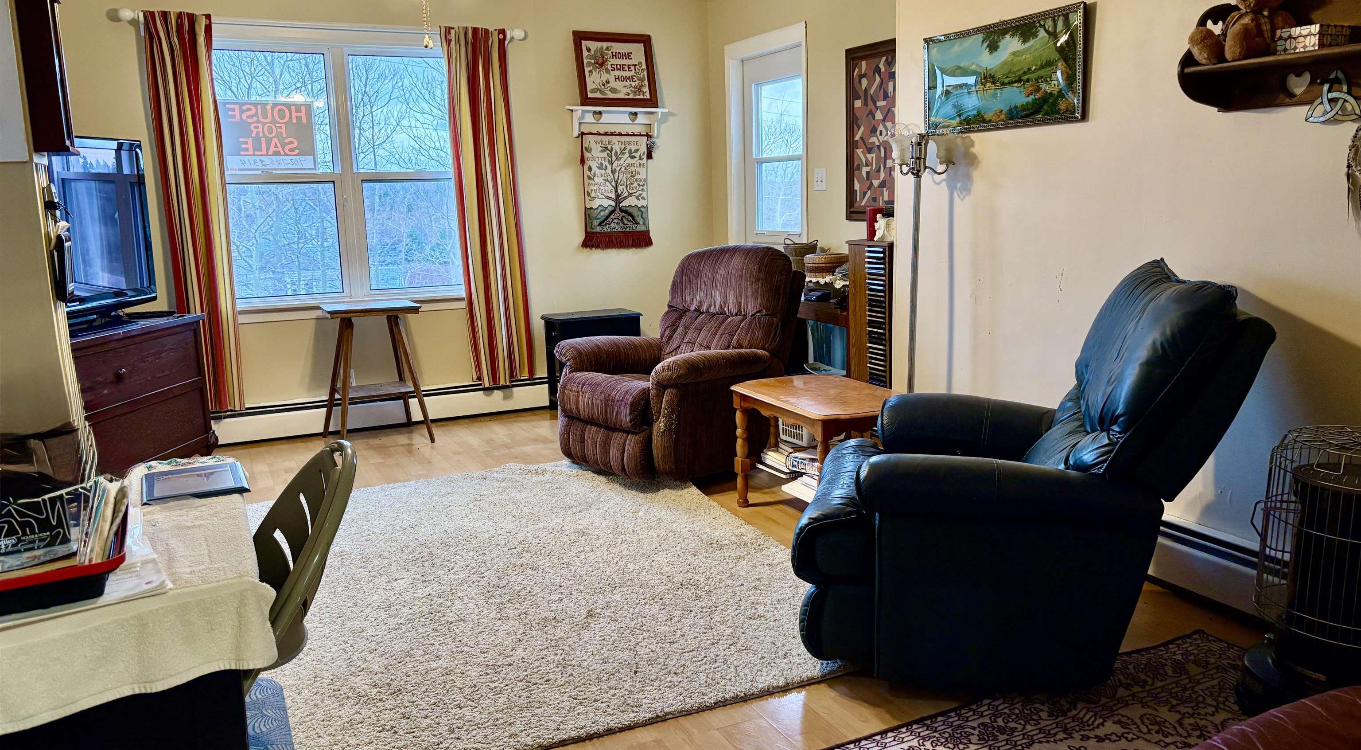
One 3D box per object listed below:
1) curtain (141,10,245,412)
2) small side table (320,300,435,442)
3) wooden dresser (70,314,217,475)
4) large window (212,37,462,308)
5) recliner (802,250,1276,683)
[{"bbox_3d":[-2.453,-0.796,5.218,0.310,2.030,0.110,-6,11,-25],"label":"curtain"},{"bbox_3d":[-1.625,-0.007,5.432,0.485,0.722,0.490,-6,11,-25],"label":"small side table"},{"bbox_3d":[-2.680,0.156,4.711,0.440,0.715,1.000,1,10,13],"label":"wooden dresser"},{"bbox_3d":[-1.815,-1.102,5.596,1.420,1.400,0.110,-6,11,-25],"label":"large window"},{"bbox_3d":[0.935,0.213,2.939,1.110,1.030,0.950,1,10,13],"label":"recliner"}]

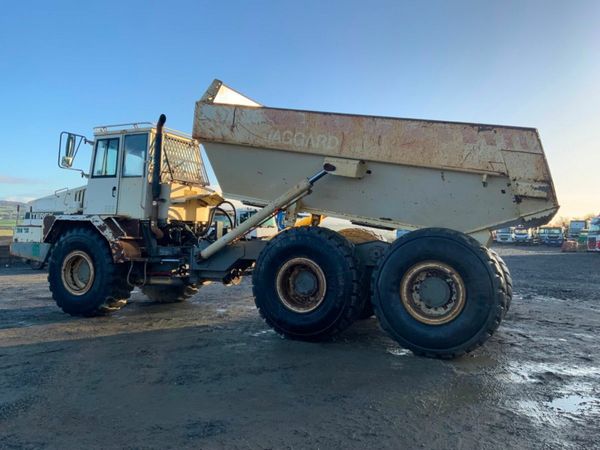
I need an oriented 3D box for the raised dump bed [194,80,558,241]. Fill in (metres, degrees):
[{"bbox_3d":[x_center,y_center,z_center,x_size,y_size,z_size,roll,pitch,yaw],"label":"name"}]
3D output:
[{"bbox_3d":[1.177,-0.948,7.678,5.037,1.639,2.606,10,3,25],"label":"raised dump bed"}]

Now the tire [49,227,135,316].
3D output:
[{"bbox_3d":[-3.619,0.793,8.746,1.574,1.559,0.589,0,-1,25],"label":"tire"}]

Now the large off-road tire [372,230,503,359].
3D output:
[{"bbox_3d":[1.705,0.815,6.269,1.574,1.559,0.589,0,-1,25],"label":"large off-road tire"}]

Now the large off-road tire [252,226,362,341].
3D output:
[{"bbox_3d":[0.132,0.808,6.996,1.574,1.559,0.589,0,-1,25],"label":"large off-road tire"}]

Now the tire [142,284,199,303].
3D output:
[{"bbox_3d":[-2.752,0.832,10.605,1.574,1.559,0.589,0,-1,25],"label":"tire"}]

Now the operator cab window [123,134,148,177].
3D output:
[{"bbox_3d":[-2.882,-1.207,8.794,0.544,0.749,0.050,0,-4,25],"label":"operator cab window"}]

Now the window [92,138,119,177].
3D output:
[{"bbox_3d":[-3.496,-1.200,9.079,0.584,0.715,0.050,0,-4,25],"label":"window"}]

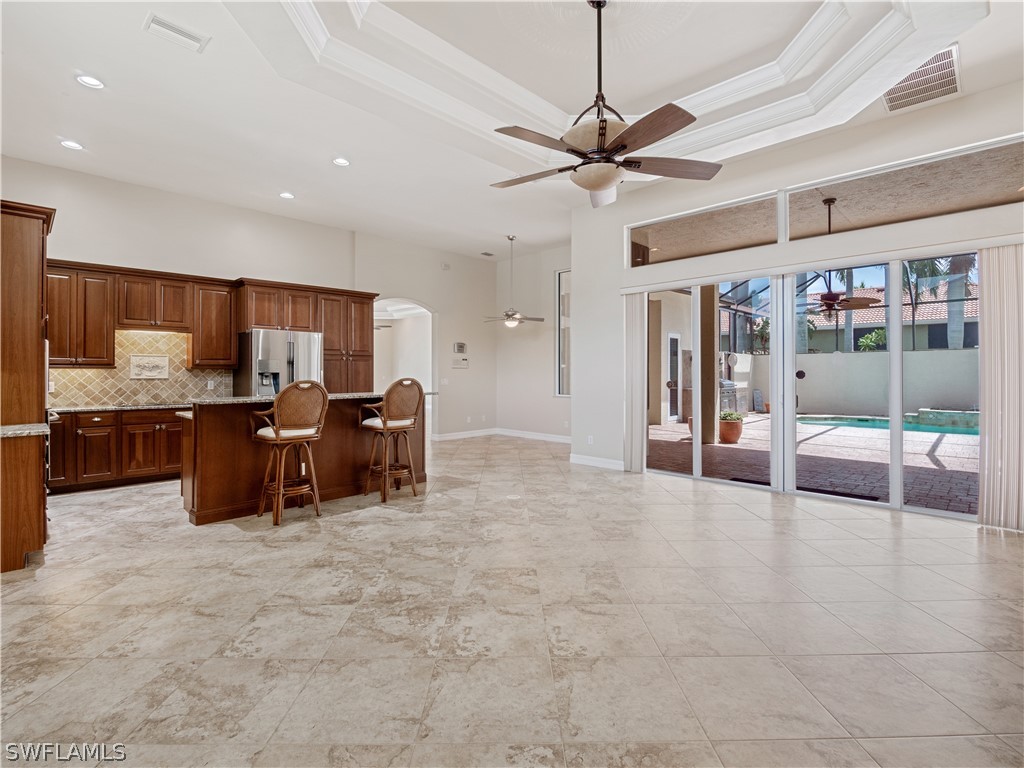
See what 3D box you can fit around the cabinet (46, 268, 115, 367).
[{"bbox_3d":[-4.933,-0.726,5.346,0.630,1.080,0.340,-1,2,-44],"label":"cabinet"}]

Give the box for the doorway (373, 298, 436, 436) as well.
[{"bbox_3d":[-2.017,-0.221,8.706,0.228,2.649,1.468,1,1,45],"label":"doorway"}]

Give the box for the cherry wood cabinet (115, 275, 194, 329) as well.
[{"bbox_3d":[-4.437,-0.960,5.829,0.740,0.630,0.340,-1,2,-44],"label":"cherry wood cabinet"}]

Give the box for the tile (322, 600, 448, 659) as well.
[{"bbox_3d":[-0.594,1.208,2.330,0.508,0.010,0.500,0,1,0],"label":"tile"}]

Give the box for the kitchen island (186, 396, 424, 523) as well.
[{"bbox_3d":[-2.019,0.637,4.978,2.350,1.075,1.050,-1,2,-44],"label":"kitchen island"}]

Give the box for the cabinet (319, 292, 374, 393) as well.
[{"bbox_3d":[-2.693,-0.110,7.337,0.655,2.470,0.878,1,1,45],"label":"cabinet"}]

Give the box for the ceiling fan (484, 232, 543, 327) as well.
[{"bbox_3d":[0.009,-1.771,8.200,1.140,1.600,1.140,0,1,0],"label":"ceiling fan"}]

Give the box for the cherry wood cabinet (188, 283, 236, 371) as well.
[{"bbox_3d":[-3.979,-0.746,6.279,0.317,1.106,0.511,1,1,45],"label":"cherry wood cabinet"}]

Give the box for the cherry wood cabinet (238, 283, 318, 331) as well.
[{"bbox_3d":[-3.335,-1.018,6.680,0.655,0.615,0.923,1,1,45],"label":"cherry wood cabinet"}]

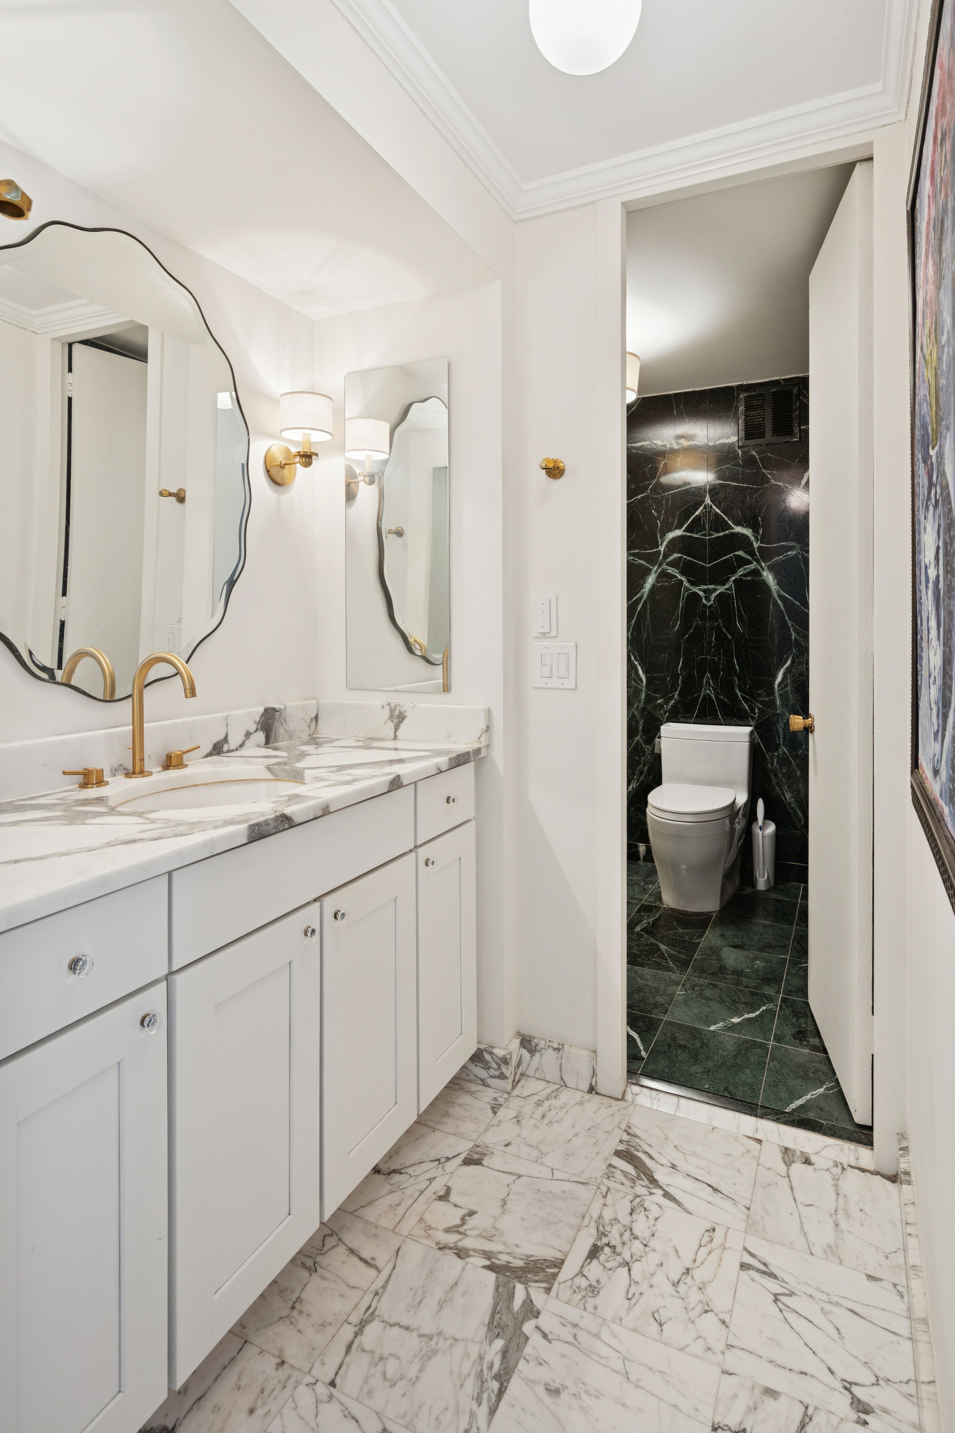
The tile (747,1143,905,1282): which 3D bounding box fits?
[{"bbox_3d":[0.737,1.040,1.518,0.280,0.010,0.288,3,7,27],"label":"tile"}]

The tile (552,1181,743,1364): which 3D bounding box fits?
[{"bbox_3d":[0.341,1.069,1.393,0.305,0.012,0.305,3,7,27],"label":"tile"}]

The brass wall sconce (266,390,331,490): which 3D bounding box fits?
[{"bbox_3d":[-0.492,-0.773,2.016,0.181,0.234,0.150,2,4,27],"label":"brass wall sconce"}]

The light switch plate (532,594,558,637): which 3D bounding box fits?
[{"bbox_3d":[0.184,-0.274,1.950,0.072,0.116,0.012,2,5,27],"label":"light switch plate"}]

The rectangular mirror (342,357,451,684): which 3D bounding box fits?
[{"bbox_3d":[-0.235,-0.539,2.053,0.355,0.930,0.015,2,5,27],"label":"rectangular mirror"}]

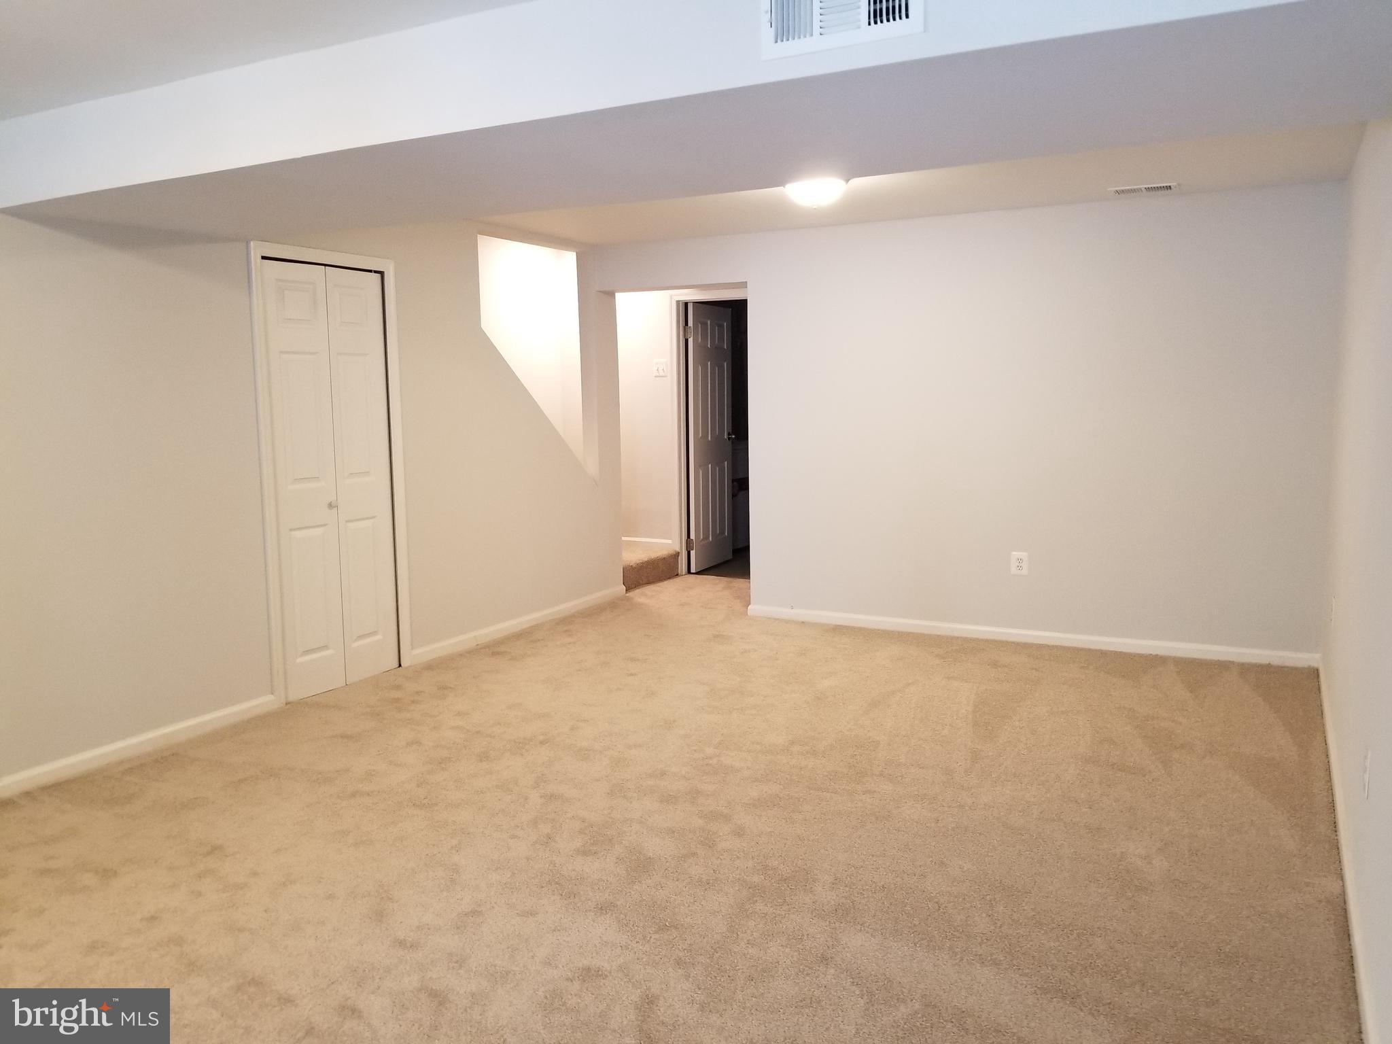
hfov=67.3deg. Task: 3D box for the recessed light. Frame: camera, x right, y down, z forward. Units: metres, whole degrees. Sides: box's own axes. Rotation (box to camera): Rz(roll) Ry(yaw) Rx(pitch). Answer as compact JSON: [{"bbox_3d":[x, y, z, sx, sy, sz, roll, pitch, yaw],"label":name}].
[{"bbox_3d":[0.559,-1.522,4.865,0.300,0.120,0.300,0,7,0],"label":"recessed light"}]

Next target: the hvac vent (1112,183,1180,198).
[{"bbox_3d":[2.195,-1.625,5.128,0.305,0.015,0.200,3,8,27],"label":"hvac vent"}]

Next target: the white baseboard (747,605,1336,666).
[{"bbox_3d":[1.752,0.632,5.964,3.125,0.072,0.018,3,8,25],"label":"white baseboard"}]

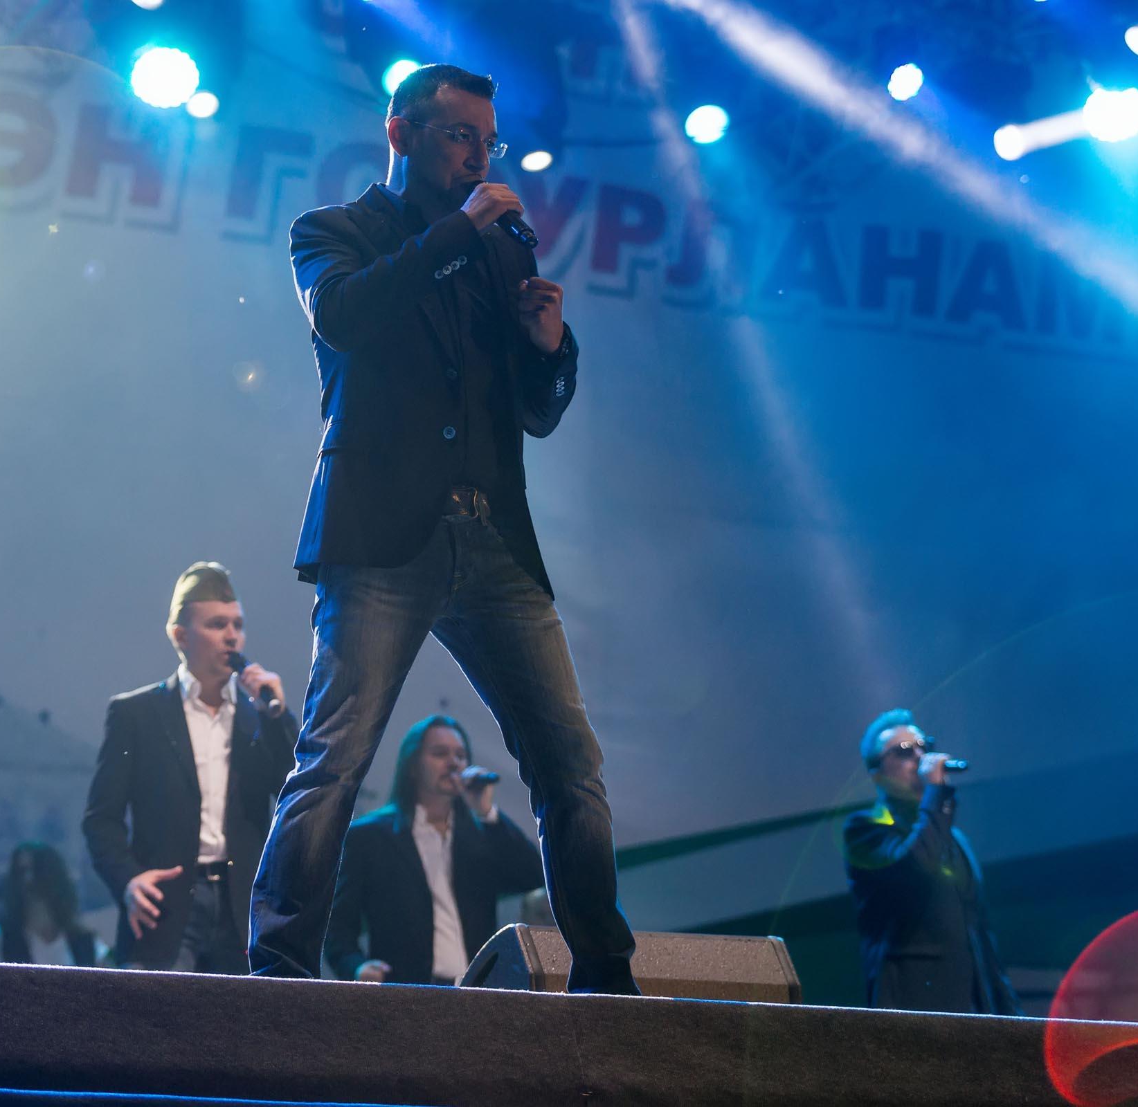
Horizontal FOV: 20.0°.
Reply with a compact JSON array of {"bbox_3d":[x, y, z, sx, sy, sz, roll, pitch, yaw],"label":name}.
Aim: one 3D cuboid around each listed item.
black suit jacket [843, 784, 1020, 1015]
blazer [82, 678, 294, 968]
[{"bbox_3d":[1.208,1.167,10.816,0.560,0.830,0.440,10,-21,-34],"label":"black suit jacket"},{"bbox_3d":[-1.041,0.714,8.886,0.600,0.840,0.380,7,-20,-28],"label":"blazer"}]

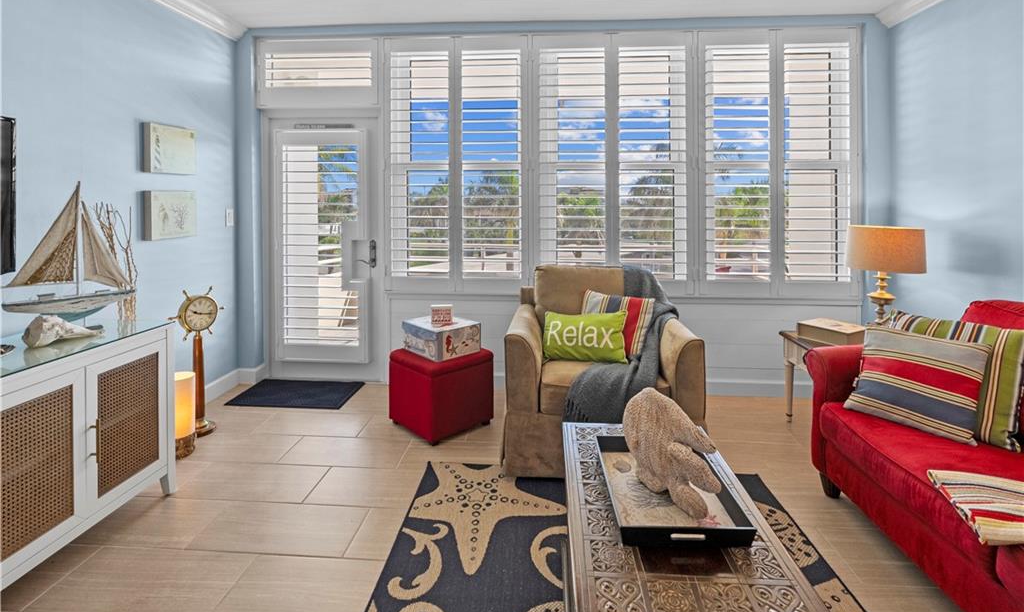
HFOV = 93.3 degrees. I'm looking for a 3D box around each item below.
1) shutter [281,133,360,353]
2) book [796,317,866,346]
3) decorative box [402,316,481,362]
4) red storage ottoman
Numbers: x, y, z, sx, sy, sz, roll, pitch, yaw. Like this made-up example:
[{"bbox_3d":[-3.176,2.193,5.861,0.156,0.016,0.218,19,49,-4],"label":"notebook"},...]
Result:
[{"bbox_3d":[-1.458,-0.481,3.660,0.610,1.600,0.070,0,4,4],"label":"shutter"},{"bbox_3d":[1.885,0.161,2.860,0.210,0.088,0.275,-4,8,-32],"label":"book"},{"bbox_3d":[-0.443,0.191,3.020,0.315,0.183,0.360,-6,9,-40],"label":"decorative box"},{"bbox_3d":[-0.443,0.510,3.030,0.430,0.455,0.430,-6,8,-44],"label":"red storage ottoman"}]

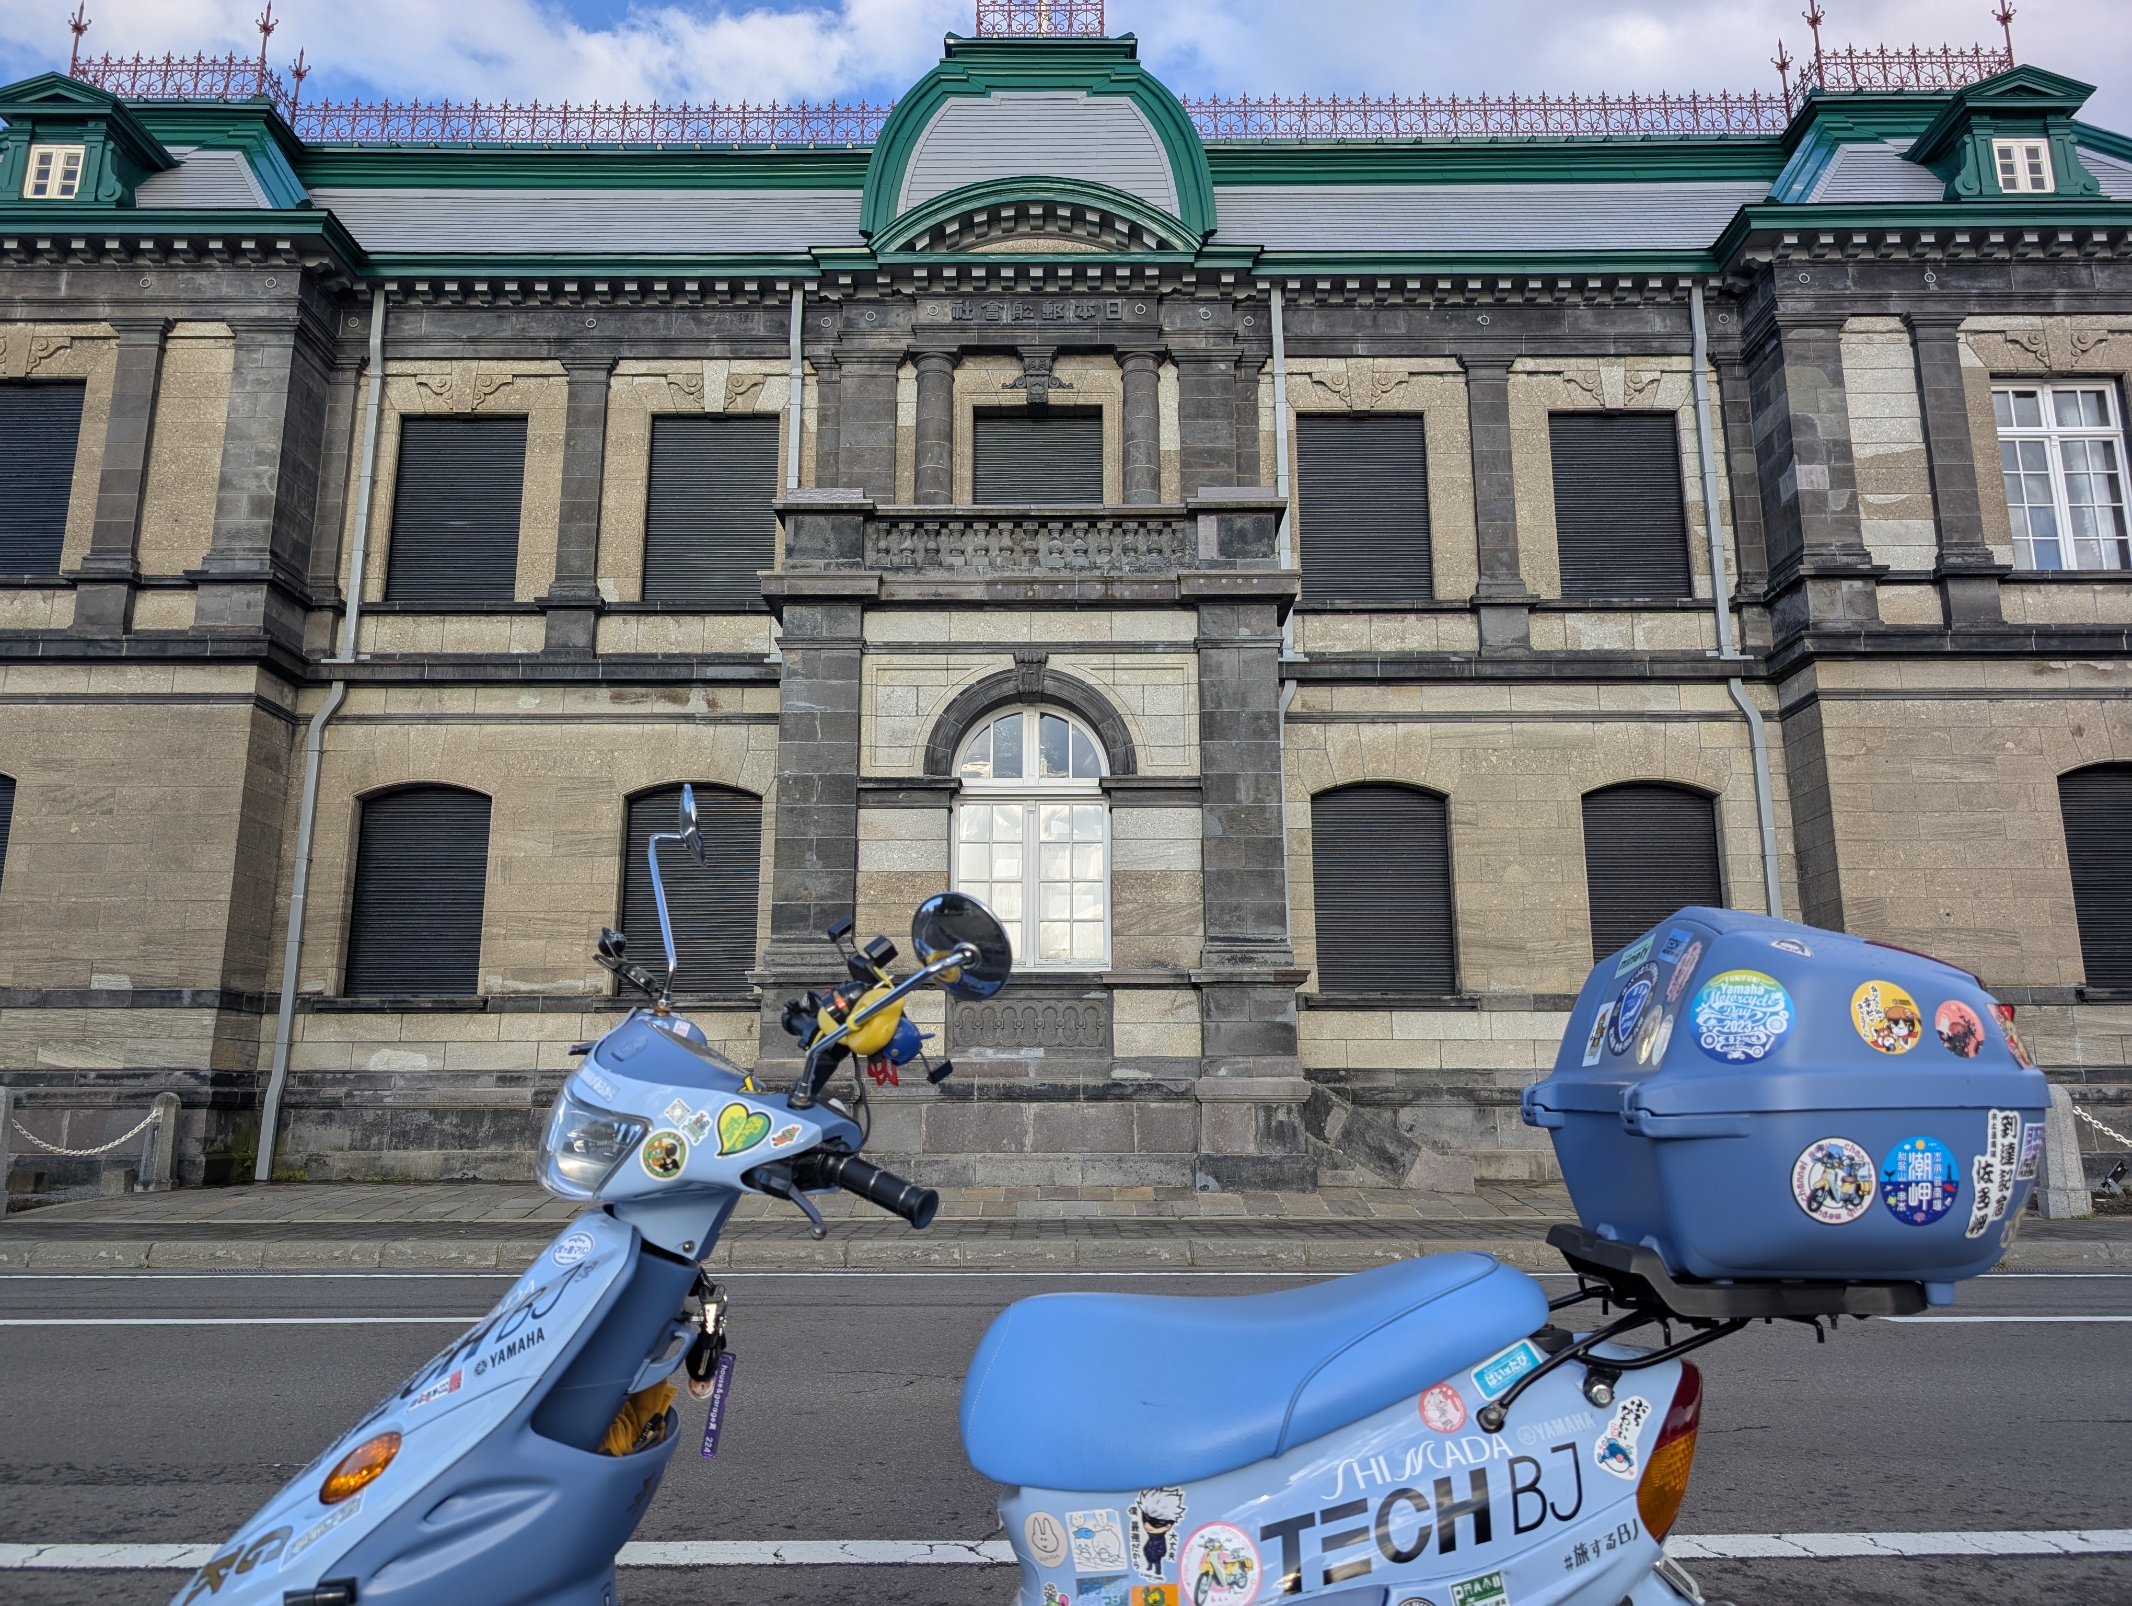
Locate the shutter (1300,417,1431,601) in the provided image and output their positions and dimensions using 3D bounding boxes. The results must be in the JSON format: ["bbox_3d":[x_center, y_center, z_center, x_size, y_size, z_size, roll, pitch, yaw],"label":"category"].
[{"bbox_3d":[3.369,-3.310,16.909,1.486,2.268,0.100,0,-12,0],"label":"shutter"}]

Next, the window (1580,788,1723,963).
[{"bbox_3d":[6.300,0.946,16.005,1.441,2.283,0.100,0,-12,0],"label":"window"}]

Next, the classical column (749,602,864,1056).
[{"bbox_3d":[-2.313,0.274,14.077,0.950,4.459,0.850,0,-12,0],"label":"classical column"}]

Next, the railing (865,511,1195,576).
[{"bbox_3d":[-0.343,-2.497,14.513,3.207,0.686,0.320,0,-12,0],"label":"railing"}]

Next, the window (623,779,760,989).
[{"bbox_3d":[-4.022,0.958,16.039,1.475,2.270,0.100,0,-12,0],"label":"window"}]

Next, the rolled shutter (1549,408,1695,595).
[{"bbox_3d":[6.264,-3.328,16.902,1.465,2.268,0.100,0,-12,0],"label":"rolled shutter"}]

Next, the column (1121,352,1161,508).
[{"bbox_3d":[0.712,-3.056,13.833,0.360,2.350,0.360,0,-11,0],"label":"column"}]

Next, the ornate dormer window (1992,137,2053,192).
[{"bbox_3d":[8.937,-5.956,13.826,0.543,0.560,0.120,0,-11,0],"label":"ornate dormer window"}]

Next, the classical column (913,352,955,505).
[{"bbox_3d":[-1.498,-3.683,16.733,0.521,2.938,0.490,0,-12,0],"label":"classical column"}]

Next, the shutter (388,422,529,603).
[{"bbox_3d":[-6.904,-3.308,16.944,1.479,2.294,0.100,0,-12,0],"label":"shutter"}]

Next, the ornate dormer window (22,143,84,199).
[{"bbox_3d":[-9.494,-5.923,13.885,0.540,0.572,0.120,0,-11,0],"label":"ornate dormer window"}]

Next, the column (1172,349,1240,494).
[{"bbox_3d":[1.322,-3.059,13.913,0.584,2.350,0.300,0,-11,0],"label":"column"}]

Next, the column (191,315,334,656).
[{"bbox_3d":[-7.266,-2.847,13.419,0.680,3.148,0.650,0,-11,0],"label":"column"}]

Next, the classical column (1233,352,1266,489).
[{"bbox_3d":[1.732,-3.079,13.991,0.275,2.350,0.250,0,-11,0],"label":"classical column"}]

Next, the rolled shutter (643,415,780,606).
[{"bbox_3d":[-3.383,-2.817,14.168,1.252,1.923,0.120,0,-11,0],"label":"rolled shutter"}]

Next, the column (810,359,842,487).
[{"bbox_3d":[-2.745,-3.710,16.856,0.404,2.934,0.250,0,-12,0],"label":"column"}]

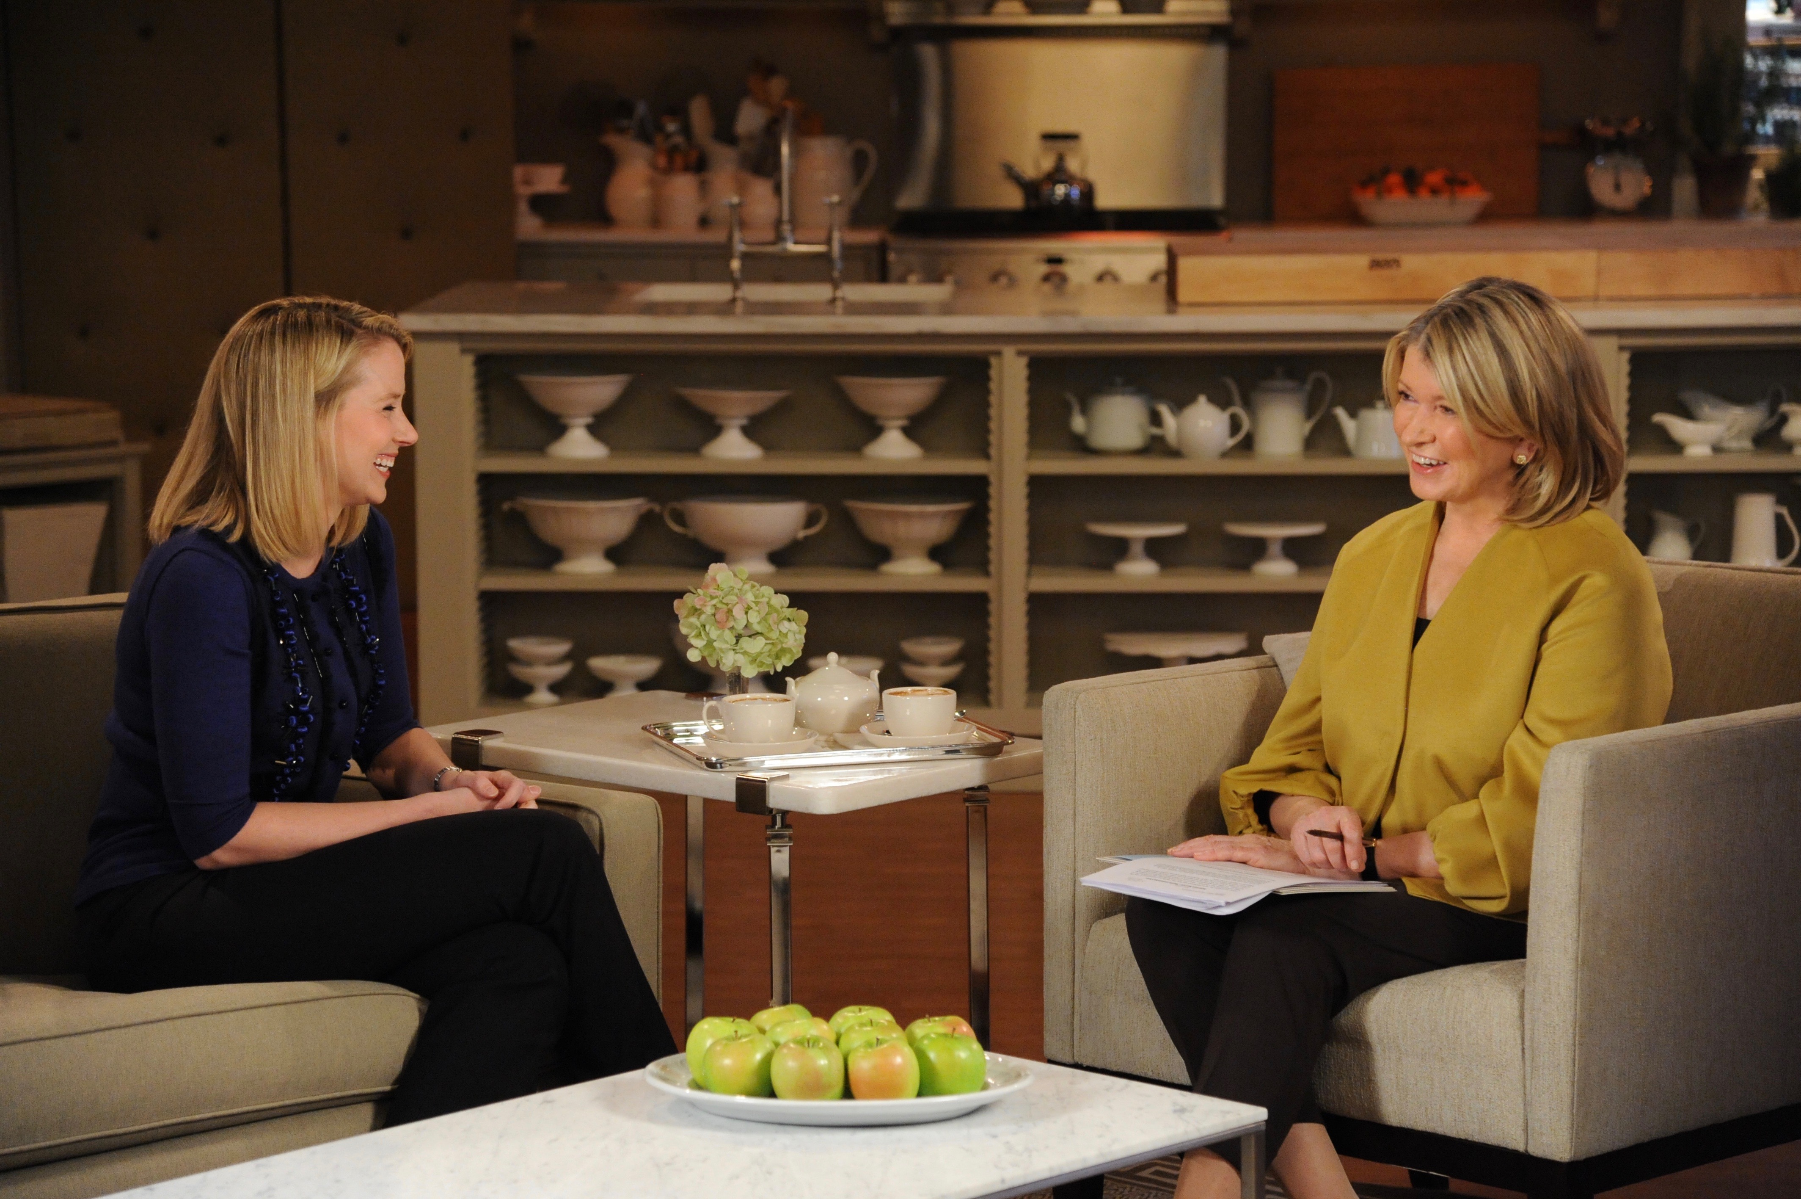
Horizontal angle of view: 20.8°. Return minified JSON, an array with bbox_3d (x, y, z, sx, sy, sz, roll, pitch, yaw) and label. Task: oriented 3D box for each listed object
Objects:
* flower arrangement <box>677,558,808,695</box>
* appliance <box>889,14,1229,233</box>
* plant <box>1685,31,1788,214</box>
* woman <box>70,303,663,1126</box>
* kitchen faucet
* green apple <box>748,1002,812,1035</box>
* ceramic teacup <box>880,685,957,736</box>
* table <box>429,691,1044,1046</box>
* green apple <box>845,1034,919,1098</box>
[{"bbox_3d":[-0.222,0.027,6.800,0.186,0.160,0.180,0,7,0],"label":"flower arrangement"},{"bbox_3d":[0.425,-1.284,13.142,0.920,0.600,0.500,0,7,0],"label":"appliance"},{"bbox_3d":[2.229,-1.262,13.100,0.270,0.490,0.260,0,7,0],"label":"plant"},{"bbox_3d":[-0.550,0.270,5.758,0.840,1.240,0.530,5,9,37],"label":"woman"},{"bbox_3d":[-0.235,-0.811,10.017,0.240,0.410,0.250,0,7,0],"label":"kitchen faucet"},{"bbox_3d":[-0.131,0.478,5.380,0.076,0.072,0.076,0,7,0],"label":"green apple"},{"bbox_3d":[0.026,0.155,6.620,0.100,0.069,0.110,0,7,0],"label":"ceramic teacup"},{"bbox_3d":[-0.235,0.476,6.812,0.760,0.575,0.480,6,9,41],"label":"table"},{"bbox_3d":[-0.019,0.501,5.220,0.078,0.073,0.078,0,7,0],"label":"green apple"}]

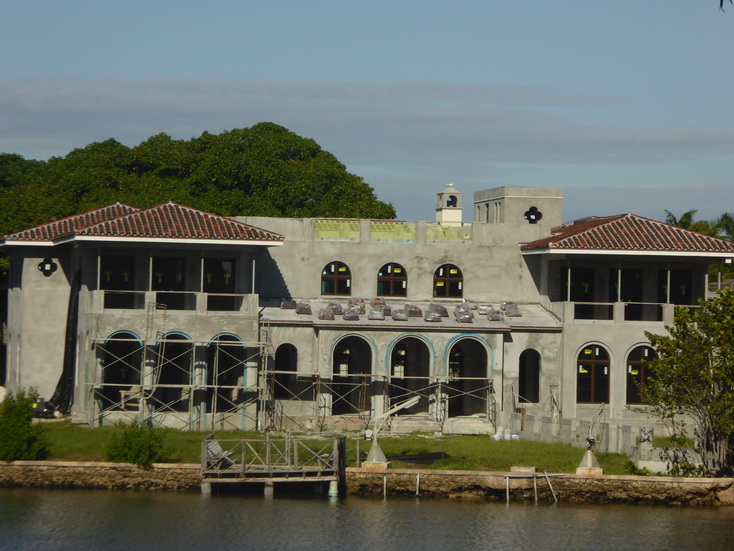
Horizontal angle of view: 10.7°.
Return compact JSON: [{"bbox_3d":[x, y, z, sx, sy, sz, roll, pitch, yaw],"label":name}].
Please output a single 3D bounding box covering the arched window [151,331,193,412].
[{"bbox_3d":[-8.315,4.147,168.622,1.730,3.438,0.300,1,-1,-10],"label":"arched window"}]

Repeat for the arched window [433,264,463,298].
[{"bbox_3d":[3.645,0.255,175.485,1.367,1.512,0.150,1,-1,-10],"label":"arched window"}]

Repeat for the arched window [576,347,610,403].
[{"bbox_3d":[9.941,4.329,171.843,1.483,2.588,0.180,1,-1,-10],"label":"arched window"}]

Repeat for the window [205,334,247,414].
[{"bbox_3d":[-6.030,4.189,169.025,1.695,3.424,0.300,1,-1,-10],"label":"window"}]

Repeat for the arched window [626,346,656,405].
[{"bbox_3d":[12.125,4.389,172.228,1.467,2.590,0.180,1,-1,-10],"label":"arched window"}]

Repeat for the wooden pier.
[{"bbox_3d":[-3.288,6.664,138.000,5.050,2.150,3.200,1,-1,0],"label":"wooden pier"}]

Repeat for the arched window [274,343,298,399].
[{"bbox_3d":[-3.465,4.164,169.935,1.008,2.438,0.200,1,-1,-10],"label":"arched window"}]

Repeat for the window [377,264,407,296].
[{"bbox_3d":[1.137,0.196,175.043,1.361,1.526,0.150,1,-1,-10],"label":"window"}]

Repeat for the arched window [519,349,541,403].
[{"bbox_3d":[7.159,4.405,171.808,0.985,2.364,0.200,1,-1,-10],"label":"arched window"}]

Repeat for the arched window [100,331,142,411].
[{"bbox_3d":[-10.462,4.095,168.244,1.766,3.473,0.300,1,-1,-10],"label":"arched window"}]

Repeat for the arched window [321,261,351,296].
[{"bbox_3d":[-1.357,0.138,174.603,1.354,1.540,0.150,1,-1,-10],"label":"arched window"}]

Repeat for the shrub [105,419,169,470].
[{"bbox_3d":[-8.224,6.030,140.000,2.280,1.850,2.000,1,-1,0],"label":"shrub"}]

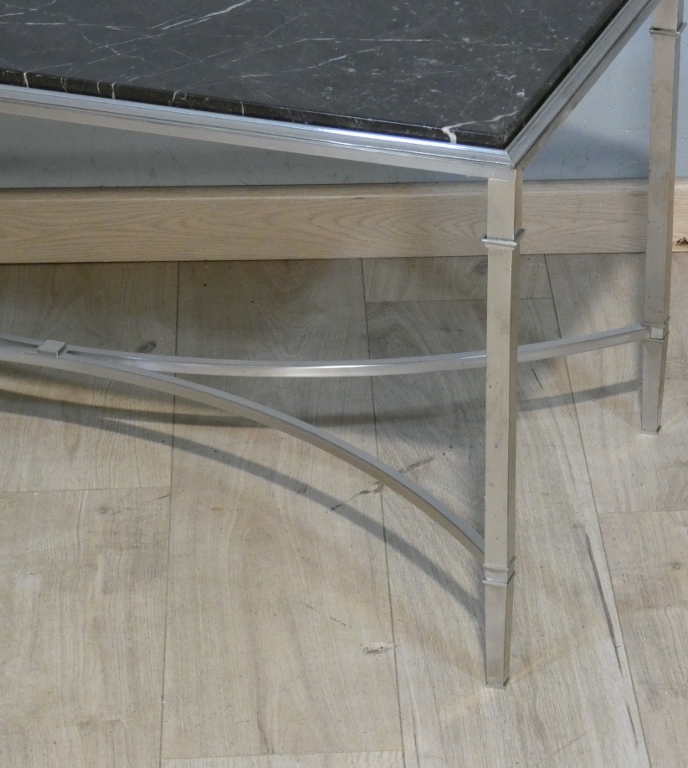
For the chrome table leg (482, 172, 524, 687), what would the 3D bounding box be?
[{"bbox_3d":[0.122,0.043,2.456,0.025,0.447,0.025,9,29,18],"label":"chrome table leg"}]

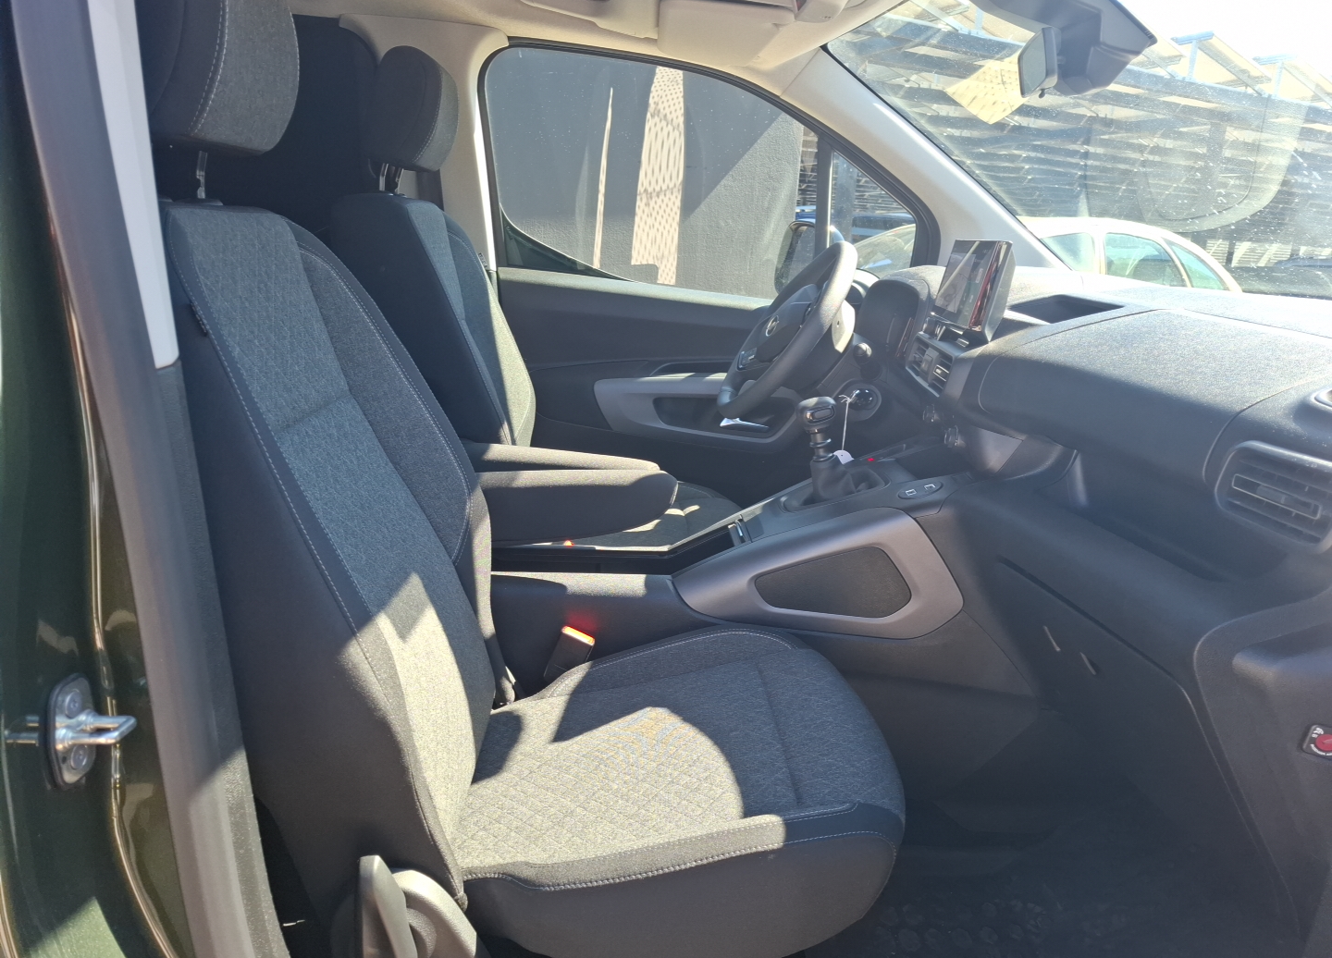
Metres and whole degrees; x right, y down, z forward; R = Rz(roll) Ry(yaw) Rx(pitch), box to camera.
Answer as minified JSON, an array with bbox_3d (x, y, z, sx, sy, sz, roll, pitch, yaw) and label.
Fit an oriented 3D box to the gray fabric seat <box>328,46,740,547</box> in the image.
[{"bbox_3d":[-0.163,-0.193,1.614,0.790,1.085,0.540,0,16,-2],"label":"gray fabric seat"}]

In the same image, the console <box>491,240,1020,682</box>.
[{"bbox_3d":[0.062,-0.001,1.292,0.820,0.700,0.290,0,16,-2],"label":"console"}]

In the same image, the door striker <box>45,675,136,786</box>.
[{"bbox_3d":[-0.318,0.143,0.496,0.035,0.065,0.036,0,16,-2],"label":"door striker"}]

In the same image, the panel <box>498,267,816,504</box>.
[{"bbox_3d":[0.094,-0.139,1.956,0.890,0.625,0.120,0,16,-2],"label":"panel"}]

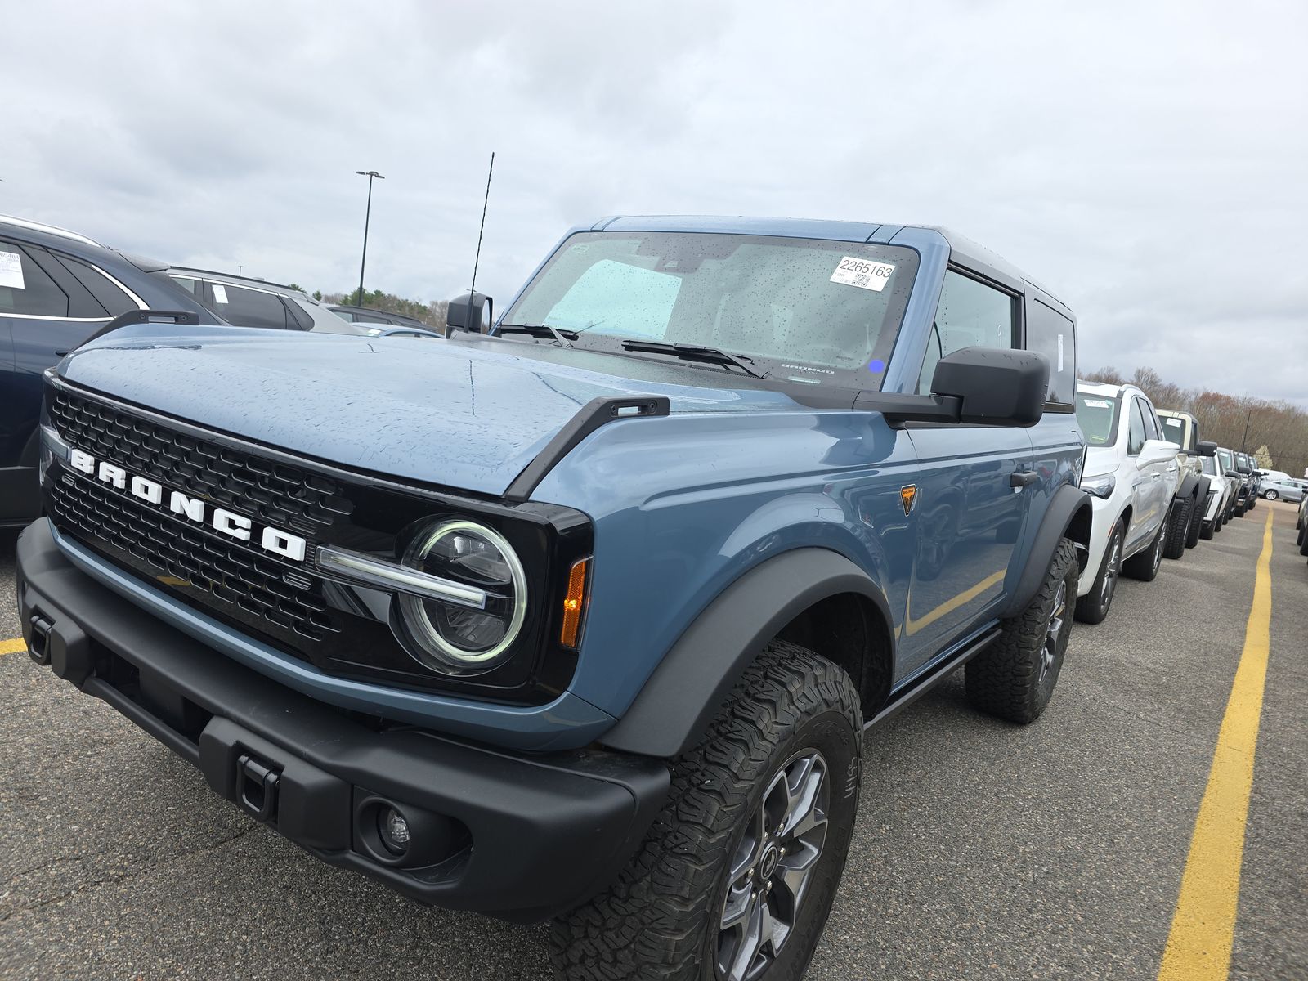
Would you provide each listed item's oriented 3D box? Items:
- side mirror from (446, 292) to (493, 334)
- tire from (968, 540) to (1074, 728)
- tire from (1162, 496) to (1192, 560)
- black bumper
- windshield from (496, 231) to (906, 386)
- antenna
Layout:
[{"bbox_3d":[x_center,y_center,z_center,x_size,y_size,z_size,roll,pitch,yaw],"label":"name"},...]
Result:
[{"bbox_3d":[-0.689,-0.637,3.164,0.290,0.190,0.130,14,10,34],"label":"side mirror"},{"bbox_3d":[1.615,0.595,3.807,0.280,0.820,0.820,14,10,34],"label":"tire"},{"bbox_3d":[6.320,0.411,10.560,0.300,0.850,0.850,14,12,33],"label":"tire"},{"bbox_3d":[-0.832,0.325,1.633,1.870,0.300,0.350,14,10,34],"label":"black bumper"},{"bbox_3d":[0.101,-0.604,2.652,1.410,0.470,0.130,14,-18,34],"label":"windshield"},{"bbox_3d":[-0.581,-0.828,2.908,0.020,0.580,0.020,14,7,34],"label":"antenna"}]

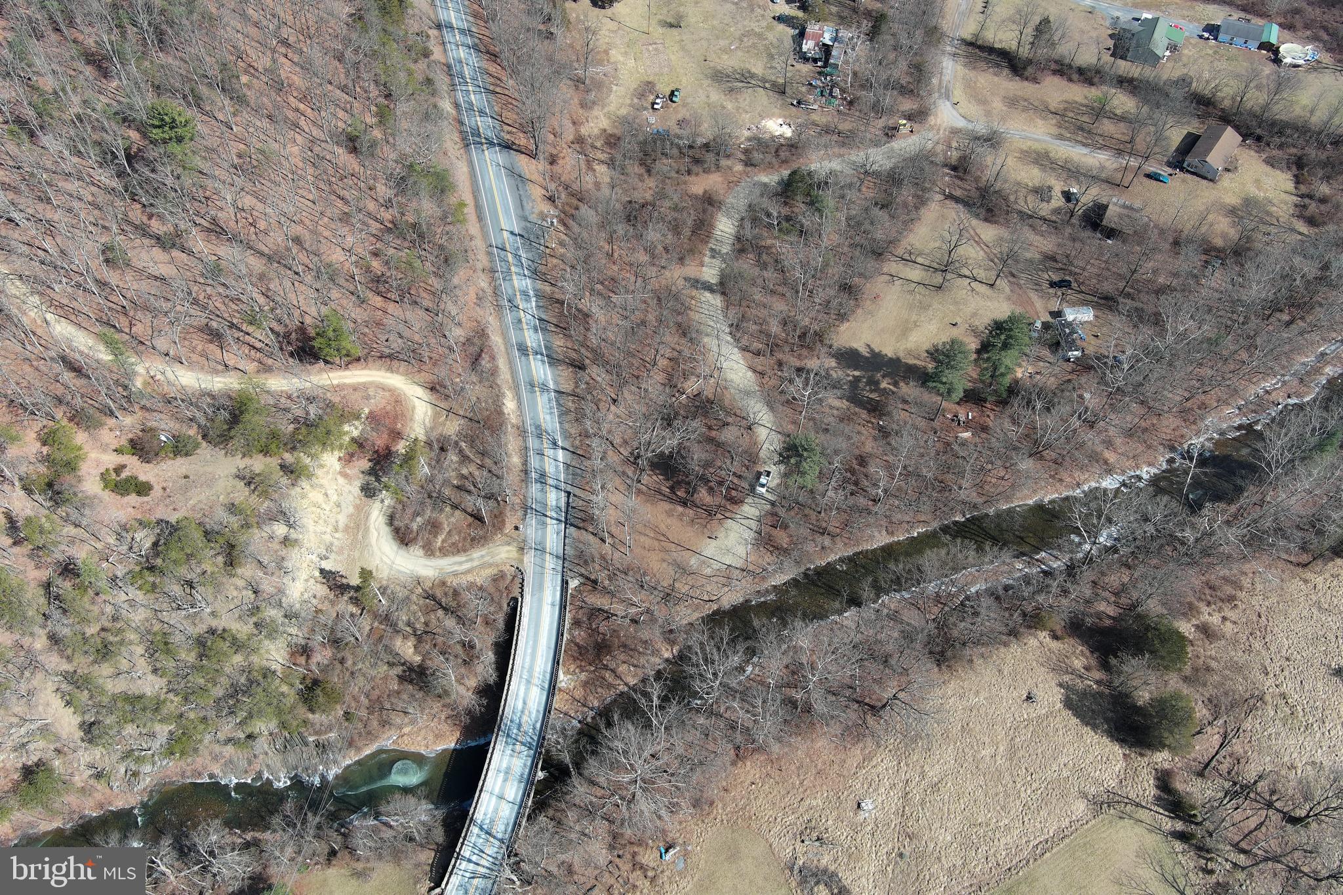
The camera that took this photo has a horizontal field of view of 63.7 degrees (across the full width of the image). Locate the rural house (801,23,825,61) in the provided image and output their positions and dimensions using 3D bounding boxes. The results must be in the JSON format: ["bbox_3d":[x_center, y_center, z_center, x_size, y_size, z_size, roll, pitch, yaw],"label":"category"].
[{"bbox_3d":[40.670,-116.260,310.550,5.600,4.600,13.800,10,55,7],"label":"rural house"}]

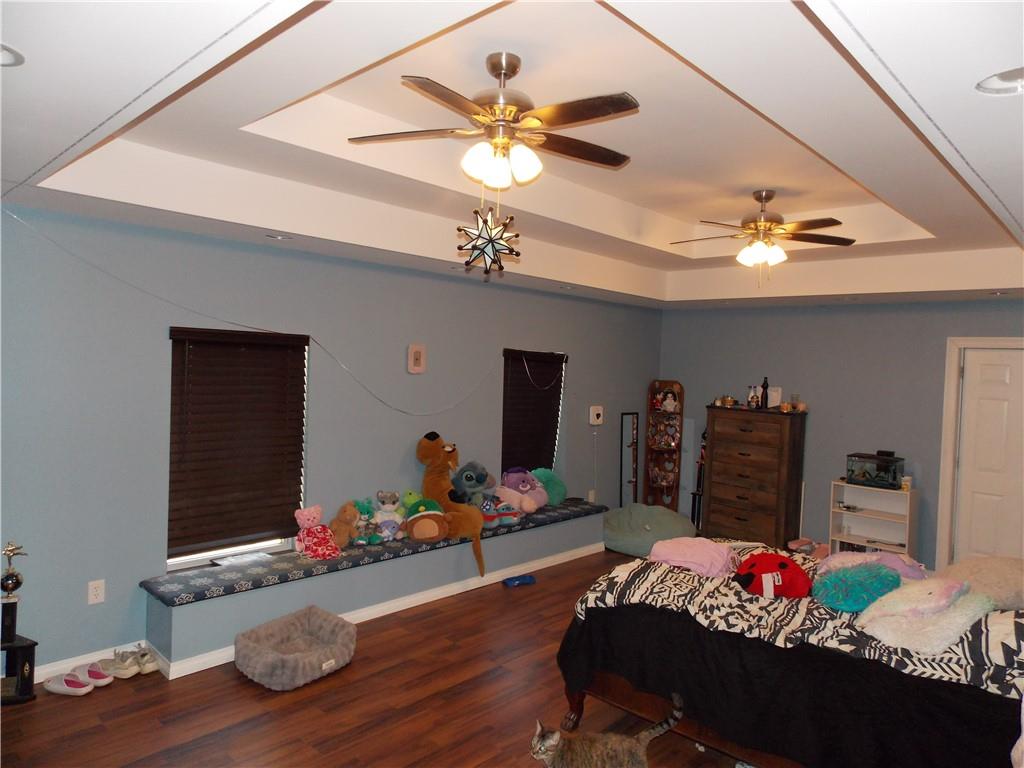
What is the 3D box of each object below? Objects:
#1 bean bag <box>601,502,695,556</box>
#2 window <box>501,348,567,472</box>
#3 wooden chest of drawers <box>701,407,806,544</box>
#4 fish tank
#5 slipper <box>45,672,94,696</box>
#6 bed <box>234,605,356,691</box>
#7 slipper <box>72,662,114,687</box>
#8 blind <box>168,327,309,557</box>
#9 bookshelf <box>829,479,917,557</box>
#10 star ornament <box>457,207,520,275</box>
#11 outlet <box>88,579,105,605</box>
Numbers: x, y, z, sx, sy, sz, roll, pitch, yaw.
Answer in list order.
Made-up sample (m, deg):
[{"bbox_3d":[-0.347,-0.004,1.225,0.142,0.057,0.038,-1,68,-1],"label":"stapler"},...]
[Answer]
[{"bbox_3d":[1.354,1.413,6.718,0.900,0.420,0.900,2,1,0],"label":"bean bag"},{"bbox_3d":[0.198,0.341,6.357,0.070,1.280,0.890,3,2,43],"label":"window"},{"bbox_3d":[2.443,0.965,6.926,0.860,1.385,0.410,3,2,43],"label":"wooden chest of drawers"},{"bbox_3d":[3.321,0.785,6.205,0.410,0.290,0.215,3,2,43],"label":"fish tank"},{"bbox_3d":[-2.277,1.532,3.498,0.255,0.080,0.098,2,1,12],"label":"slipper"},{"bbox_3d":[-1.220,1.501,3.867,0.445,0.200,0.575,3,2,33],"label":"bed"},{"bbox_3d":[-2.210,1.532,3.583,0.255,0.080,0.098,2,1,6],"label":"slipper"},{"bbox_3d":[-1.717,0.353,4.317,0.070,1.360,0.890,3,2,43],"label":"blind"},{"bbox_3d":[3.285,1.316,6.214,0.645,0.780,0.250,3,2,43],"label":"bookshelf"},{"bbox_3d":[-0.097,-0.592,2.820,0.260,0.275,0.260,2,1,-2],"label":"star ornament"},{"bbox_3d":[-2.280,1.146,3.739,0.010,0.120,0.079,3,2,43],"label":"outlet"}]

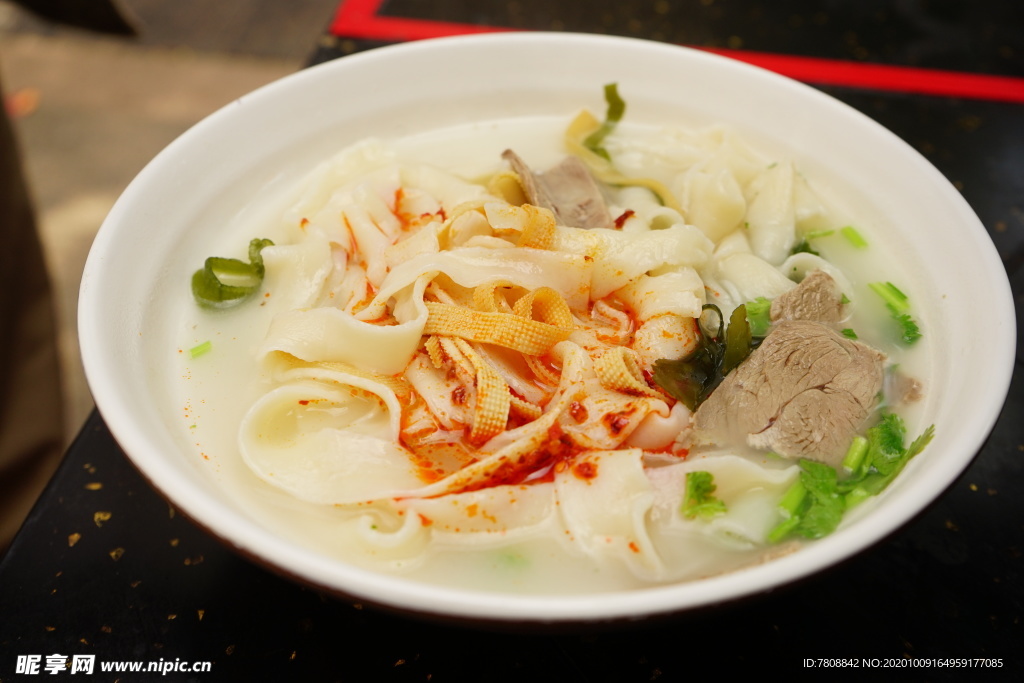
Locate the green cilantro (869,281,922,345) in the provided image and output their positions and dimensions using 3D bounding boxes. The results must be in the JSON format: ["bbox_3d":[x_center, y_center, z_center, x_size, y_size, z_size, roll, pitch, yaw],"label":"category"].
[{"bbox_3d":[0.104,-0.008,0.309,0.007,0.004,0.024,-7,42,-7],"label":"green cilantro"}]

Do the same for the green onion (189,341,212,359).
[{"bbox_3d":[-0.081,0.002,0.296,0.003,0.003,0.006,33,51,31],"label":"green onion"}]

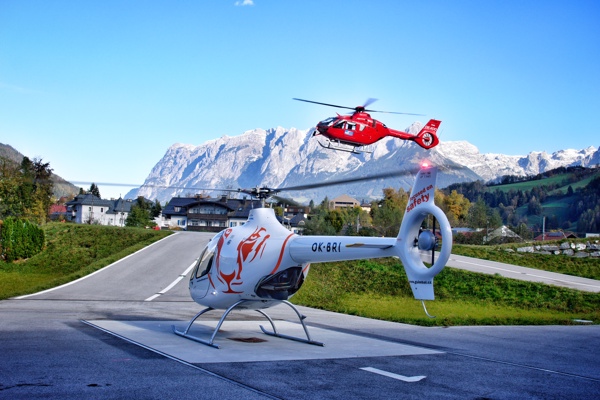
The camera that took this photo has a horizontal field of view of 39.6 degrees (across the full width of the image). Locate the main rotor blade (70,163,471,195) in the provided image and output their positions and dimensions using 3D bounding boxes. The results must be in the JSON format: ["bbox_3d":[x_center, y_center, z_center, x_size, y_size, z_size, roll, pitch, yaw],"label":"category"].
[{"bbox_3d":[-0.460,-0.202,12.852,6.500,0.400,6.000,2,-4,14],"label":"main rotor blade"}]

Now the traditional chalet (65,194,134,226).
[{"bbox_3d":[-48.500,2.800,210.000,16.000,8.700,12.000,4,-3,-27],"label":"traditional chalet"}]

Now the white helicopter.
[{"bbox_3d":[0.051,0.888,11.219,1.700,2.370,6.300,5,-4,-28],"label":"white helicopter"}]

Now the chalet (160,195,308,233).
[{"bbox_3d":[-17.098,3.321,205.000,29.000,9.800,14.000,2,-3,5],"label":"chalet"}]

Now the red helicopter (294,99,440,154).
[{"bbox_3d":[5.248,-5.302,63.117,12.000,3.500,10.000,7,1,-20],"label":"red helicopter"}]

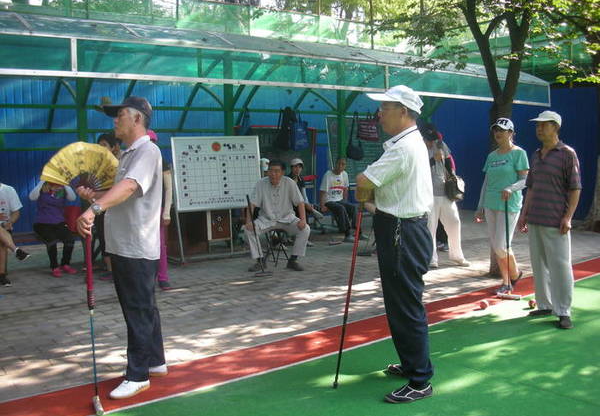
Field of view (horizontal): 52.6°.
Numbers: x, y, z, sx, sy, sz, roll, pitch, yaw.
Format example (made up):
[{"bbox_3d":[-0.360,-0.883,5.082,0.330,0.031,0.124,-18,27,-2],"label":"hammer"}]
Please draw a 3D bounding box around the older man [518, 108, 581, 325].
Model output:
[{"bbox_3d":[2.004,0.073,4.824,0.380,1.690,0.520,-6,8,-40],"label":"older man"}]

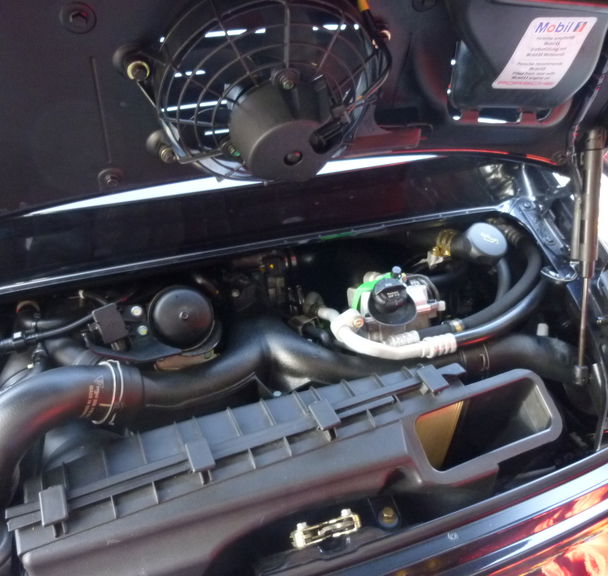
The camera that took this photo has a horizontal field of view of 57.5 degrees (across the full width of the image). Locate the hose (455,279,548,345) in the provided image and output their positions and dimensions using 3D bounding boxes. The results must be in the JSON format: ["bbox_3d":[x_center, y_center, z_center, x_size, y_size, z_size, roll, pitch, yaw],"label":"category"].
[{"bbox_3d":[0.352,0.036,0.970,0.235,0.065,0.070,-18,35,-35],"label":"hose"}]

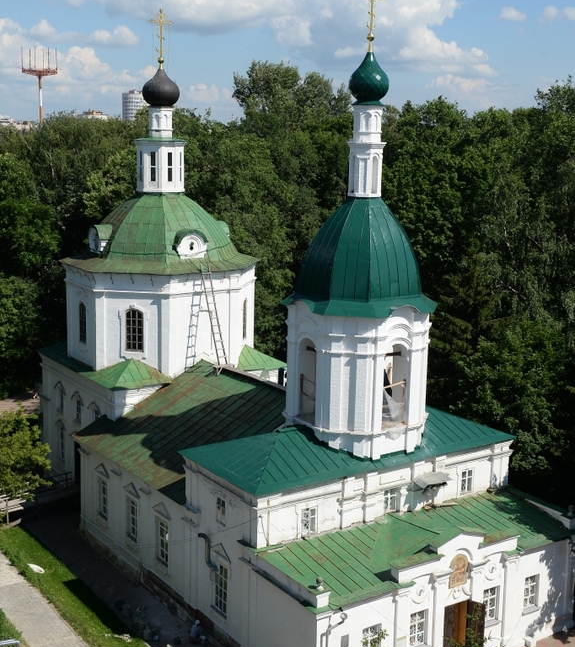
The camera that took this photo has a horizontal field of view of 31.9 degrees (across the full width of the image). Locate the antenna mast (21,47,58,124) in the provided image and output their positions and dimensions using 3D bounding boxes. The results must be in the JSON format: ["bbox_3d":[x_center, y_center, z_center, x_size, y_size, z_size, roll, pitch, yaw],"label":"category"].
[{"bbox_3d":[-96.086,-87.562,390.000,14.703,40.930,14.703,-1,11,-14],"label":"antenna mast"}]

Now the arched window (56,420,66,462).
[{"bbox_3d":[-14.390,7.459,64.052,0.300,2.566,1.332,-6,13,-34],"label":"arched window"}]

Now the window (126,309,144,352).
[{"bbox_3d":[-8.858,0.396,58.614,1.105,2.566,0.320,3,11,11],"label":"window"}]

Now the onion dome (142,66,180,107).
[{"bbox_3d":[-7.684,-14.346,61.173,2.295,2.317,2.295,1,10,0],"label":"onion dome"}]

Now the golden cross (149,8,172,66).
[{"bbox_3d":[-7.621,-17.164,60.636,1.485,3.308,0.400,-6,13,-34],"label":"golden cross"}]

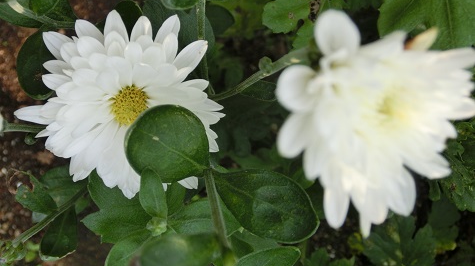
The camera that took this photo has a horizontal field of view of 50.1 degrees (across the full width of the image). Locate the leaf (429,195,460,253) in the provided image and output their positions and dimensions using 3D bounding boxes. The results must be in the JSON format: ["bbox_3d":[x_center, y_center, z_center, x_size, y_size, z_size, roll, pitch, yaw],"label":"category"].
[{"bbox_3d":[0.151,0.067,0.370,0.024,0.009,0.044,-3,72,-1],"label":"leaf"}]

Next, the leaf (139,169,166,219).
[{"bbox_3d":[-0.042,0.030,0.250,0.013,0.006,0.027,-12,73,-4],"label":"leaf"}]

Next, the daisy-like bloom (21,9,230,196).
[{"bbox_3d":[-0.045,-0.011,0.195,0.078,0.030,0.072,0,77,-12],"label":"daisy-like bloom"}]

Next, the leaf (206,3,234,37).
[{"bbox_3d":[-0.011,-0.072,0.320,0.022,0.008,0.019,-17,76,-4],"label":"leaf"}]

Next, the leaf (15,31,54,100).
[{"bbox_3d":[-0.088,-0.031,0.230,0.021,0.010,0.031,12,78,-3],"label":"leaf"}]

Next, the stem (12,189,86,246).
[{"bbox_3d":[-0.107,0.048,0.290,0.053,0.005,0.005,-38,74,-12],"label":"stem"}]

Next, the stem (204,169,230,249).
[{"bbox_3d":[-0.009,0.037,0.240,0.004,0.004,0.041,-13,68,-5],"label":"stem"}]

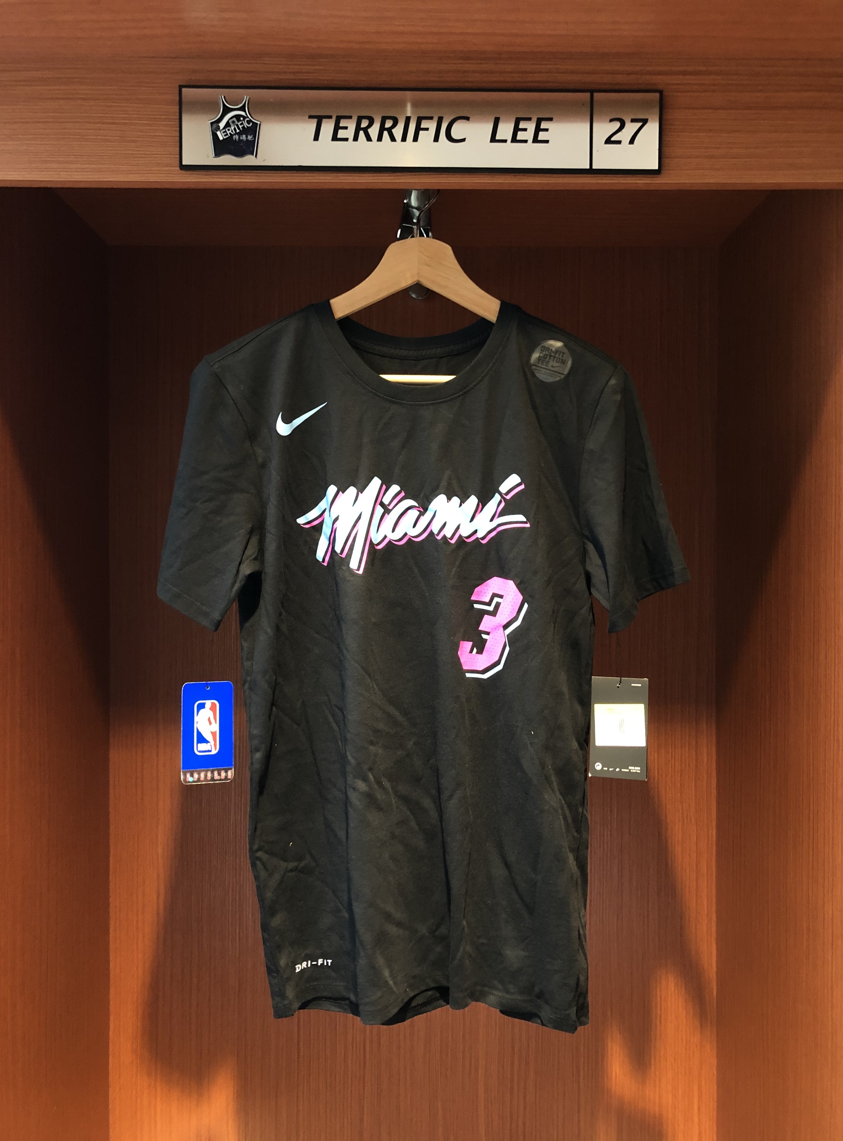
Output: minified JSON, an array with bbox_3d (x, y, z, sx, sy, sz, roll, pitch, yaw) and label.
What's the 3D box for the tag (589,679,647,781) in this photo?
[{"bbox_3d":[0.202,0.161,0.940,0.058,0.103,0.003,1,0,9],"label":"tag"}]

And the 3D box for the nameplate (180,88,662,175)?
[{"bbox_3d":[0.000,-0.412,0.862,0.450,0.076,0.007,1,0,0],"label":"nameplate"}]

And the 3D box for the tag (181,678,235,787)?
[{"bbox_3d":[-0.217,0.165,0.940,0.053,0.103,0.003,0,0,-9],"label":"tag"}]

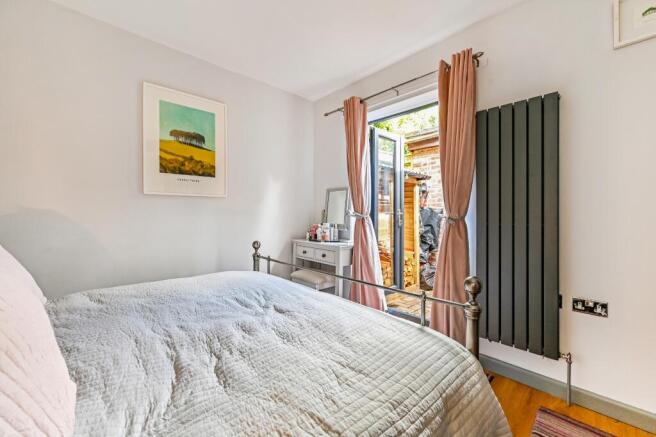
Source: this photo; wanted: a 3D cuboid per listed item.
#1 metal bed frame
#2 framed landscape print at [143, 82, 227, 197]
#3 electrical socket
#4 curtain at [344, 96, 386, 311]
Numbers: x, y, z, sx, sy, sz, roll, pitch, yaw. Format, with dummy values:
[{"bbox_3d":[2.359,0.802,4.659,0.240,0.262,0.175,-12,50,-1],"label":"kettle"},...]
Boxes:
[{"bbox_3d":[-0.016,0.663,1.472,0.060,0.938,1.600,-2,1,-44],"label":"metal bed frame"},{"bbox_3d":[-1.210,-0.636,2.222,0.651,0.883,0.030,-1,1,-44],"label":"framed landscape print"},{"bbox_3d":[1.530,0.519,1.485,0.012,0.086,0.147,-1,1,-44],"label":"electrical socket"},{"bbox_3d":[0.370,-0.063,2.536,0.160,2.318,0.496,-1,1,-44],"label":"curtain"}]

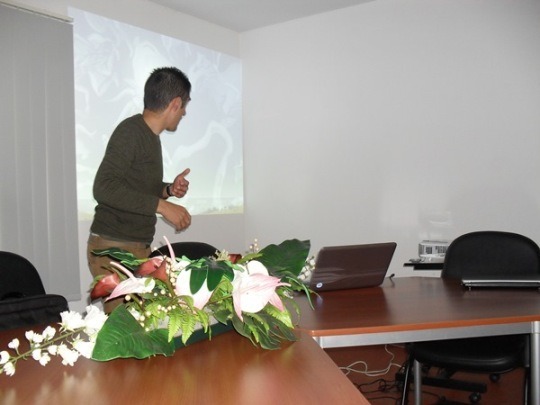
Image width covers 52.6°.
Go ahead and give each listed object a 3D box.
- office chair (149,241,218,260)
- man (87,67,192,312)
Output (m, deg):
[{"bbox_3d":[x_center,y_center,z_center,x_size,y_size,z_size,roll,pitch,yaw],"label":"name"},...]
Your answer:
[{"bbox_3d":[-0.360,0.650,2.520,0.580,0.920,0.580,-1,2,-16],"label":"office chair"},{"bbox_3d":[-0.520,0.295,2.200,0.440,1.670,0.500,-1,2,-5],"label":"man"}]

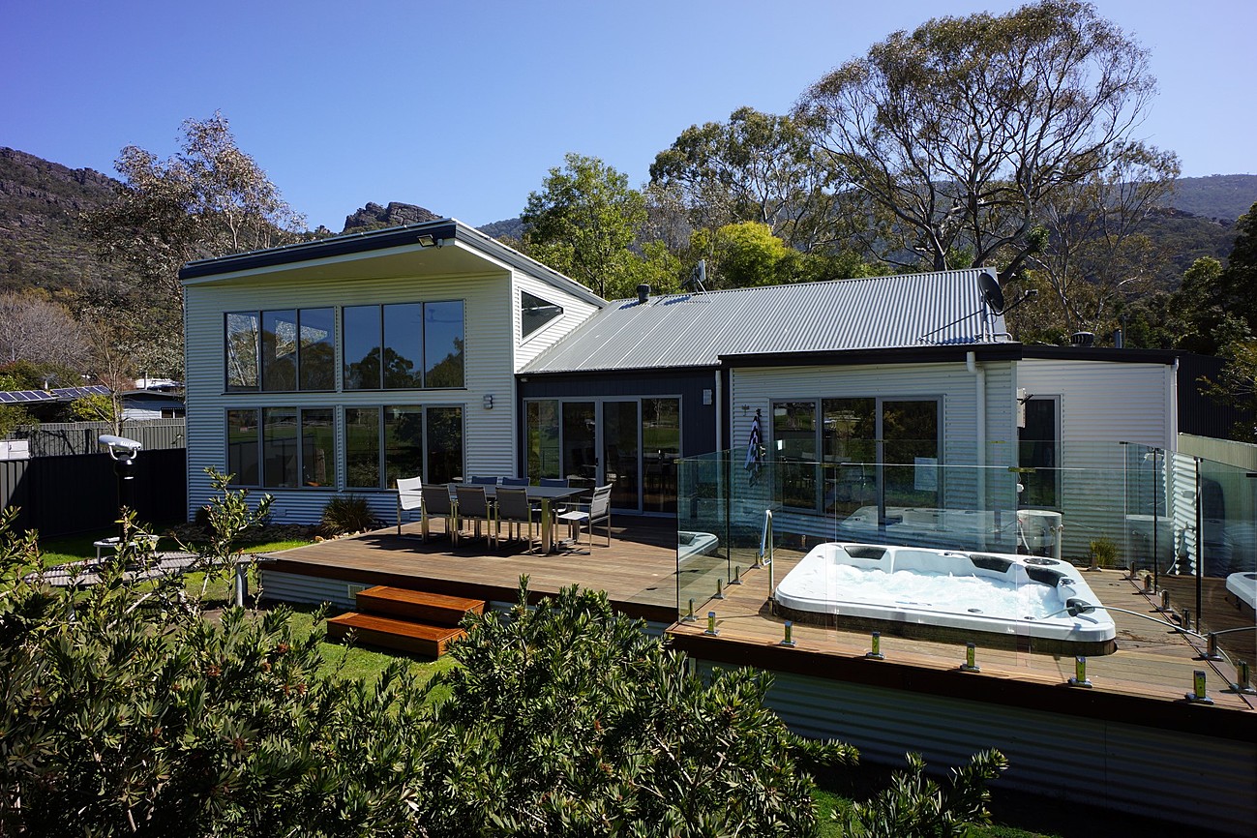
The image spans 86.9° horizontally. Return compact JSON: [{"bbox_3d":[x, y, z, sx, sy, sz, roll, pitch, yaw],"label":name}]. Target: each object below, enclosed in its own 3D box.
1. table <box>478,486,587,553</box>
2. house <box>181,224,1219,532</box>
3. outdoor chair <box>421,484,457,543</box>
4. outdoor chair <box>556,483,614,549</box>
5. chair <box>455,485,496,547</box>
[{"bbox_3d":[-1.857,1.404,9.673,2.450,0.740,1.020,0,1,25],"label":"table"},{"bbox_3d":[0.727,-0.614,14.383,18.000,5.450,9.500,0,1,25],"label":"house"},{"bbox_3d":[-2.598,1.348,9.570,0.570,0.870,0.600,0,1,25],"label":"outdoor chair"},{"bbox_3d":[-0.593,1.331,8.966,0.600,0.870,0.570,0,1,25],"label":"outdoor chair"},{"bbox_3d":[-2.048,1.344,9.331,0.570,0.870,0.600,0,1,25],"label":"chair"}]

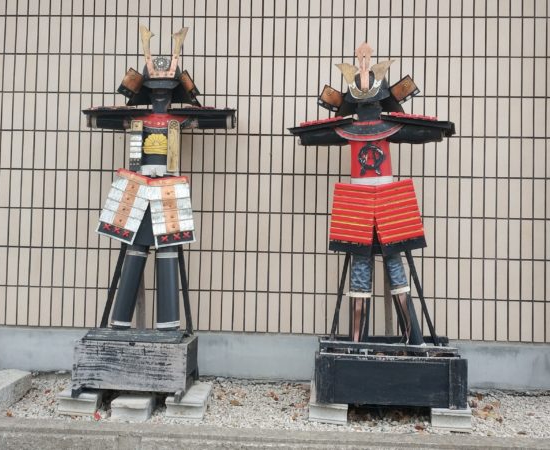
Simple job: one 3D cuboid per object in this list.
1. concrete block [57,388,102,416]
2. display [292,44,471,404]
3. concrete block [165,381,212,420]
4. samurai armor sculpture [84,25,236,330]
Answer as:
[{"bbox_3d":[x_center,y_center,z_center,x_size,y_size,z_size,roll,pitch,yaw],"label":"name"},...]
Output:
[{"bbox_3d":[-0.965,0.906,2.890,0.190,0.100,0.390,1,-2,2],"label":"concrete block"},{"bbox_3d":[0.535,-0.015,2.870,0.870,1.810,0.400,1,-2,3],"label":"display"},{"bbox_3d":[-0.442,0.918,2.885,0.190,0.100,0.390,1,-2,2],"label":"concrete block"},{"bbox_3d":[-0.605,-0.247,2.900,0.800,1.580,0.340,1,-2,3],"label":"samurai armor sculpture"}]

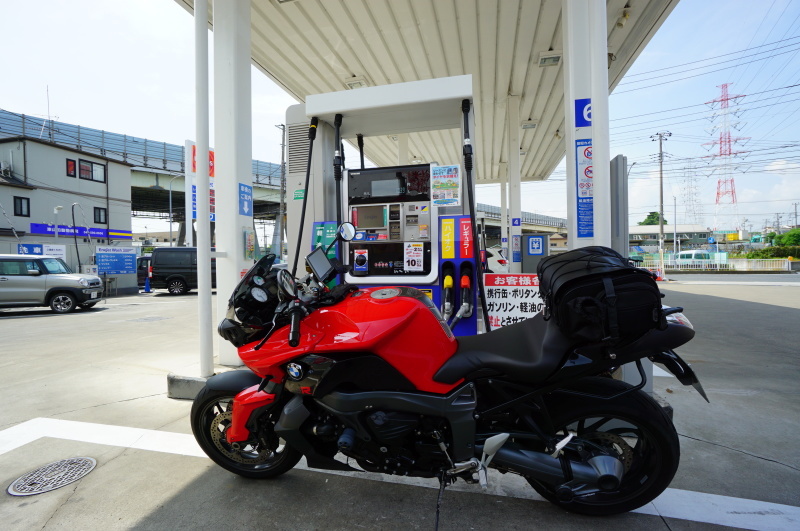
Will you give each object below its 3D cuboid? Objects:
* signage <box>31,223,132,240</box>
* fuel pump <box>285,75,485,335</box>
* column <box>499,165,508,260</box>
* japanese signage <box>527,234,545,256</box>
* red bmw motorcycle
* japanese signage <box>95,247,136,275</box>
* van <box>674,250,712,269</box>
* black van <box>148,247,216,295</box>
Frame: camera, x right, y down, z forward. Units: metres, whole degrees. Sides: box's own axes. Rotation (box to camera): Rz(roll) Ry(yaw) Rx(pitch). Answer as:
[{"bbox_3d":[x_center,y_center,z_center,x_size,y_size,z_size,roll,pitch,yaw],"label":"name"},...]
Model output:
[{"bbox_3d":[-15.070,-1.600,17.100,0.100,0.430,4.300,-1,0,15],"label":"signage"},{"bbox_3d":[-0.128,-0.244,3.083,1.570,2.300,0.600,-1,0,13],"label":"fuel pump"},{"bbox_3d":[4.931,-2.035,16.800,0.280,5.600,0.280,-1,0,13],"label":"column"},{"bbox_3d":[3.730,-0.533,9.700,0.420,0.530,0.030,-1,0,13],"label":"japanese signage"},{"bbox_3d":[0.041,0.446,1.535,2.280,1.280,0.880,-1,6,10],"label":"red bmw motorcycle"},{"bbox_3d":[-11.000,-0.175,13.830,0.050,1.100,1.500,-1,0,15],"label":"japanese signage"},{"bbox_3d":[33.793,-0.719,41.300,1.700,2.000,4.600,-1,0,12],"label":"van"},{"bbox_3d":[-8.658,0.180,16.670,4.700,1.970,1.720,-1,0,-16],"label":"black van"}]

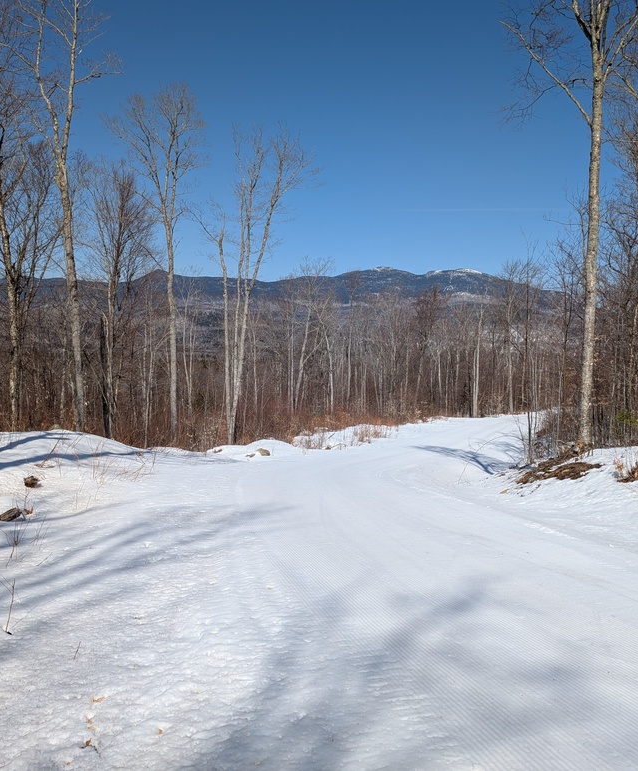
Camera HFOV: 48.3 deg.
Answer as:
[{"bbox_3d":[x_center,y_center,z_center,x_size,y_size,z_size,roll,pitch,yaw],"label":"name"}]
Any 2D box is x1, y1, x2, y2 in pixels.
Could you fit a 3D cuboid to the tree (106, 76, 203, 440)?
[{"bbox_3d":[-5.714,-4.325,25.000,3.450,12.660,3.200,0,2,0],"label":"tree"}]

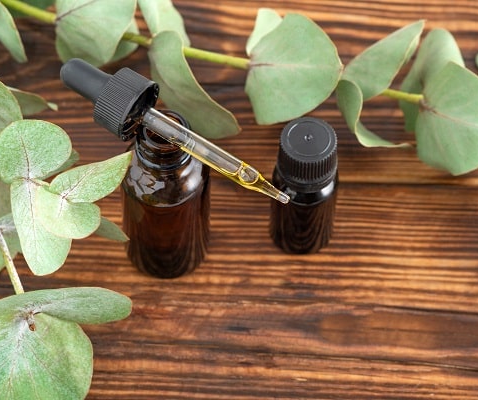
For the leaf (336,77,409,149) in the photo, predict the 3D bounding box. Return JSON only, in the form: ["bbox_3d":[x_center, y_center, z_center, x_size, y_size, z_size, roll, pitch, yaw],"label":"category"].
[{"bbox_3d":[0.056,-0.036,0.624,0.037,0.012,0.019,45,46,1],"label":"leaf"}]

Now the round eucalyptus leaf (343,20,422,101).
[{"bbox_3d":[0.061,-0.059,0.629,0.040,0.009,0.021,-35,66,8],"label":"round eucalyptus leaf"}]

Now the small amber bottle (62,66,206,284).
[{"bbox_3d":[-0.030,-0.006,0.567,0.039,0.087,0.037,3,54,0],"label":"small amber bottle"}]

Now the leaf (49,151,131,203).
[{"bbox_3d":[-0.054,-0.008,0.547,0.030,0.006,0.021,-34,49,-9],"label":"leaf"}]

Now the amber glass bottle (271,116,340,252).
[{"bbox_3d":[0.026,-0.005,0.577,0.025,0.060,0.025,2,55,0],"label":"amber glass bottle"}]

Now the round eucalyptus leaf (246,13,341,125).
[{"bbox_3d":[0.024,-0.054,0.626,0.040,0.011,0.048,1,79,1],"label":"round eucalyptus leaf"}]

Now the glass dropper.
[{"bbox_3d":[-0.023,-0.024,0.529,0.099,0.023,0.023,31,60,16],"label":"glass dropper"}]

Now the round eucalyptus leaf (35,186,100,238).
[{"bbox_3d":[-0.062,0.005,0.551,0.023,0.006,0.021,-7,76,-6],"label":"round eucalyptus leaf"}]

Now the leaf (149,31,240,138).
[{"bbox_3d":[-0.018,-0.049,0.623,0.022,0.011,0.050,-34,82,-7],"label":"leaf"}]

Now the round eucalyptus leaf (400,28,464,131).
[{"bbox_3d":[0.081,-0.049,0.624,0.030,0.012,0.043,25,98,39],"label":"round eucalyptus leaf"}]

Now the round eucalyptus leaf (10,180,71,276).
[{"bbox_3d":[-0.072,0.010,0.543,0.024,0.006,0.036,-6,78,-9],"label":"round eucalyptus leaf"}]

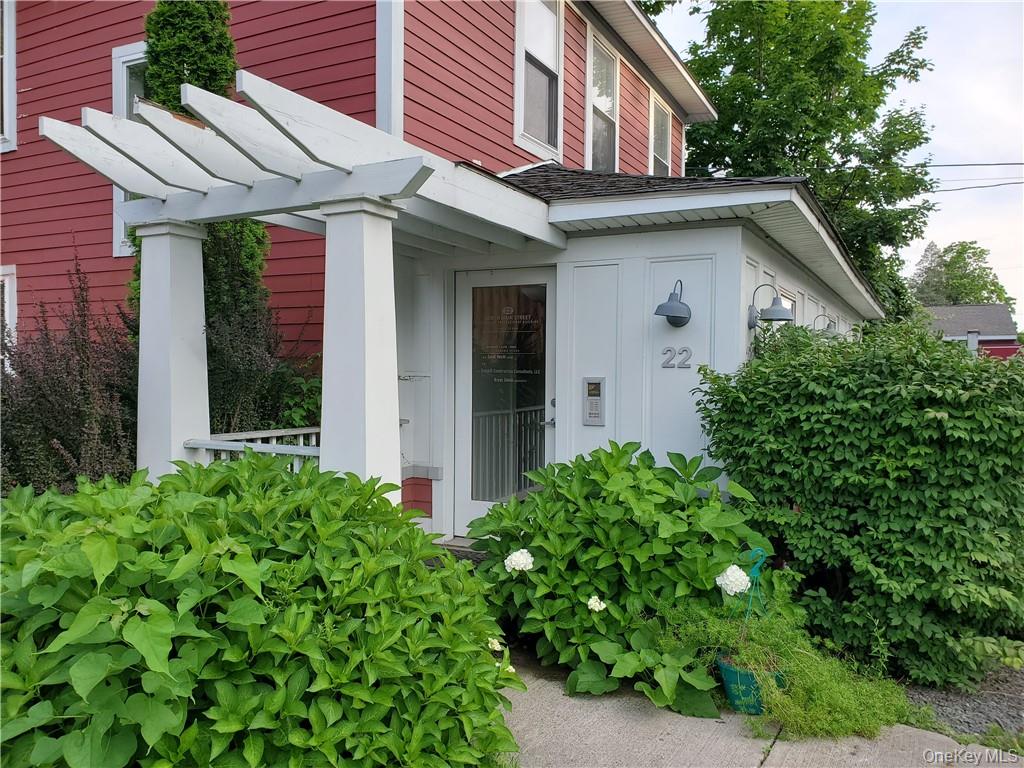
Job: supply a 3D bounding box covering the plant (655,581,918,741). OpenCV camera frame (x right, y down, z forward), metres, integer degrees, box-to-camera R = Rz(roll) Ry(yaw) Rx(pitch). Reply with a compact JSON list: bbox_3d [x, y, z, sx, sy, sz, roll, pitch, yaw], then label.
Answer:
[{"bbox_3d":[1.210,1.197,3.450,1.030,0.530,0.680,1,2,0],"label":"plant"}]

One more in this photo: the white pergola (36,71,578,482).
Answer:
[{"bbox_3d":[-0.767,0.111,4.300,1.960,2.540,2.880,2,2,28],"label":"white pergola"}]

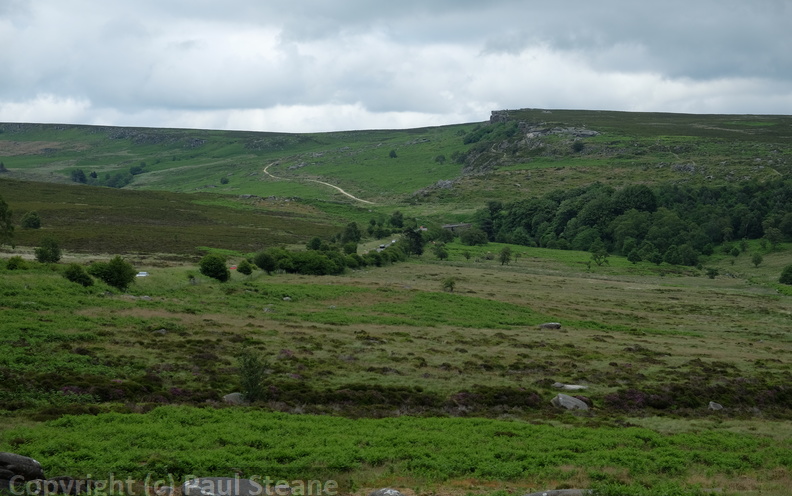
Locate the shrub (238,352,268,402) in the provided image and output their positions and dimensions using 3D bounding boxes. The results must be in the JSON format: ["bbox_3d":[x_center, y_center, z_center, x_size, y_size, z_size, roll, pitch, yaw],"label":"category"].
[{"bbox_3d":[-5.931,5.390,76.000,1.249,2.081,1.186,0,2,0],"label":"shrub"}]

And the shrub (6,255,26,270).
[{"bbox_3d":[-70.667,2.700,340.000,3.724,2.979,3.538,0,2,0],"label":"shrub"}]

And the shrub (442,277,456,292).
[{"bbox_3d":[8.204,5.597,280.000,2.147,2.454,2.040,0,2,0],"label":"shrub"}]

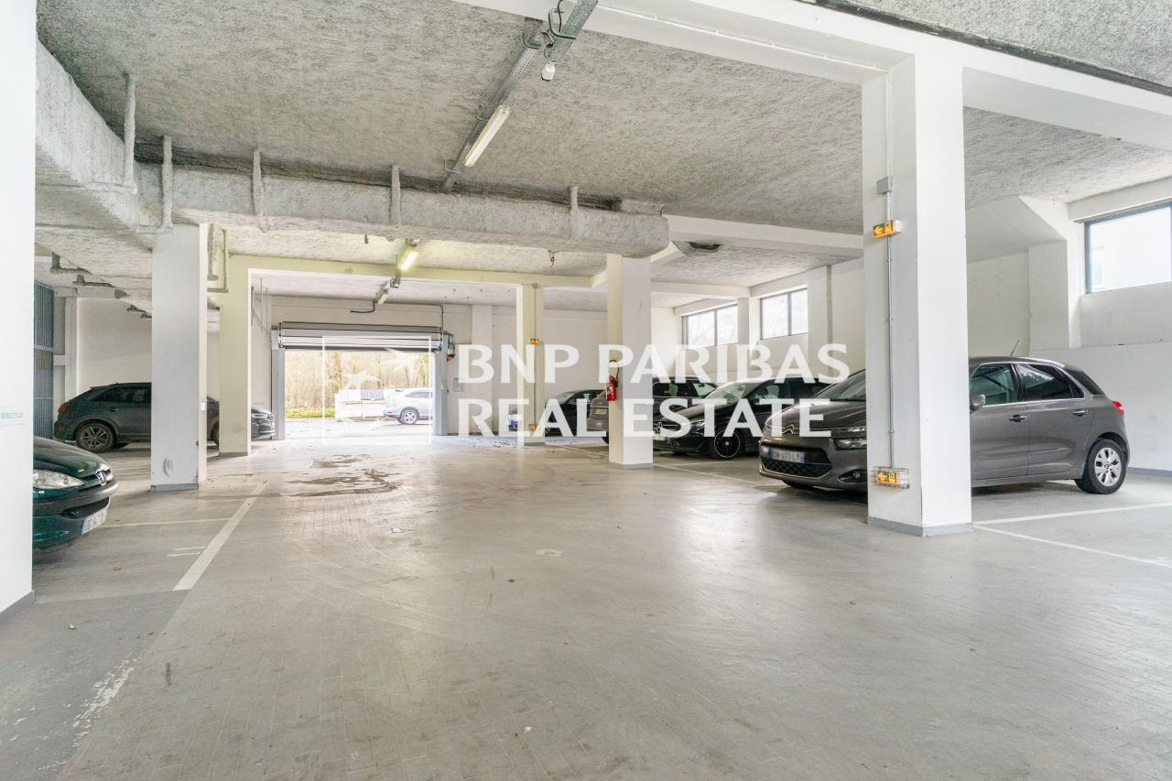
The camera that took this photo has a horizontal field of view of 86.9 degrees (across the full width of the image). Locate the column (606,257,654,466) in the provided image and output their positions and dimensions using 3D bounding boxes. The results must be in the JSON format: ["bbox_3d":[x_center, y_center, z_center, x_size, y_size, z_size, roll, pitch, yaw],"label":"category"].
[{"bbox_3d":[0.748,-0.492,10.233,0.520,3.500,0.540,0,-1,-20],"label":"column"}]

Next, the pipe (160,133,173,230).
[{"bbox_3d":[-4.873,-2.413,7.187,0.120,1.084,0.120,0,-1,-22],"label":"pipe"}]

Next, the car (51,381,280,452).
[{"bbox_3d":[-9.593,0.584,14.525,4.380,1.590,1.840,0,-1,-18],"label":"car"}]

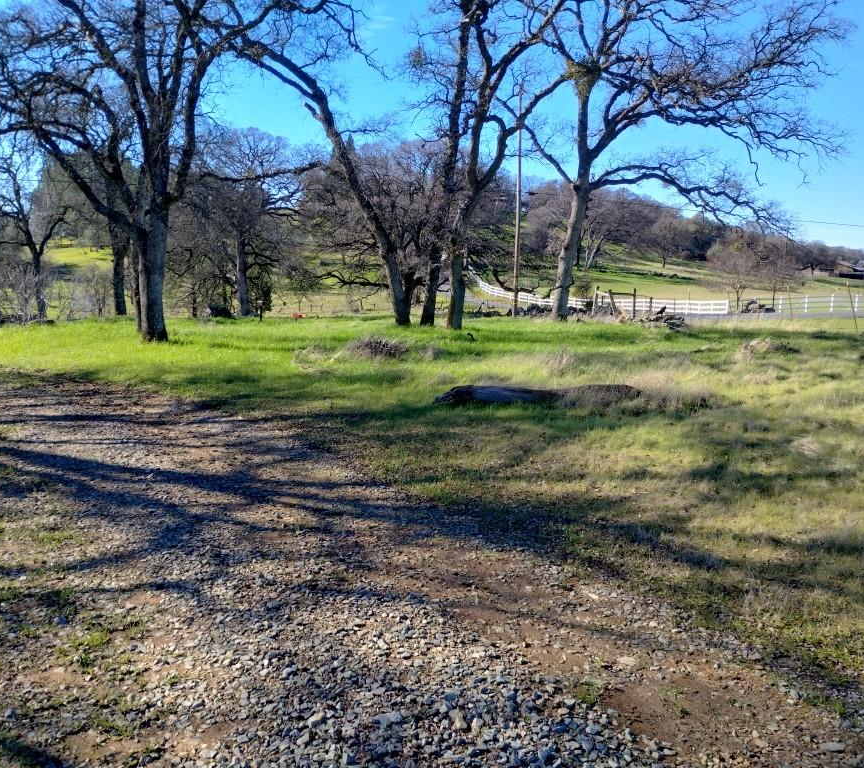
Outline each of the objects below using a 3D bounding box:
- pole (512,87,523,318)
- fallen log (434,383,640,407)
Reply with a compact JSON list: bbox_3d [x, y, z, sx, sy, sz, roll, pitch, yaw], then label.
[{"bbox_3d":[3.903,-8.140,37.361,0.280,10.380,0.280,1,7,0],"label":"pole"},{"bbox_3d":[1.405,0.153,11.000,2.750,0.330,0.400,0,7,0],"label":"fallen log"}]

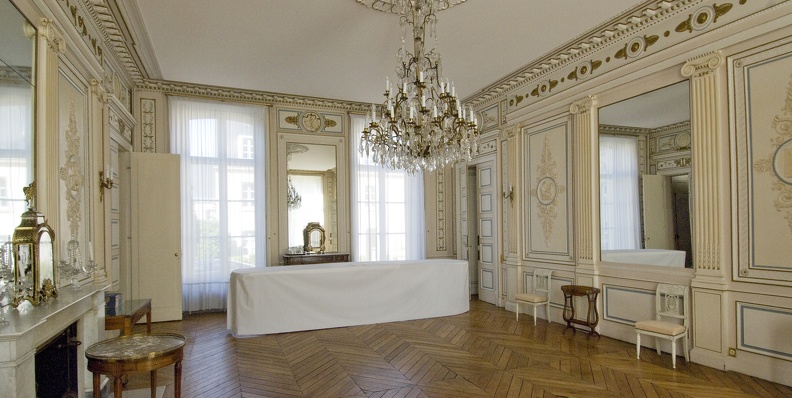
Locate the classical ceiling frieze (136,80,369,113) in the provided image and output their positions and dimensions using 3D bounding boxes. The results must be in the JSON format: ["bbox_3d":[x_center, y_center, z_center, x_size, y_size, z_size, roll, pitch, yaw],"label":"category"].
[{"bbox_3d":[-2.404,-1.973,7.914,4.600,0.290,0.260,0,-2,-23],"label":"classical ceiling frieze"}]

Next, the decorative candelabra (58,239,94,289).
[{"bbox_3d":[-2.929,0.584,3.607,0.290,0.460,0.300,0,-2,-25],"label":"decorative candelabra"}]

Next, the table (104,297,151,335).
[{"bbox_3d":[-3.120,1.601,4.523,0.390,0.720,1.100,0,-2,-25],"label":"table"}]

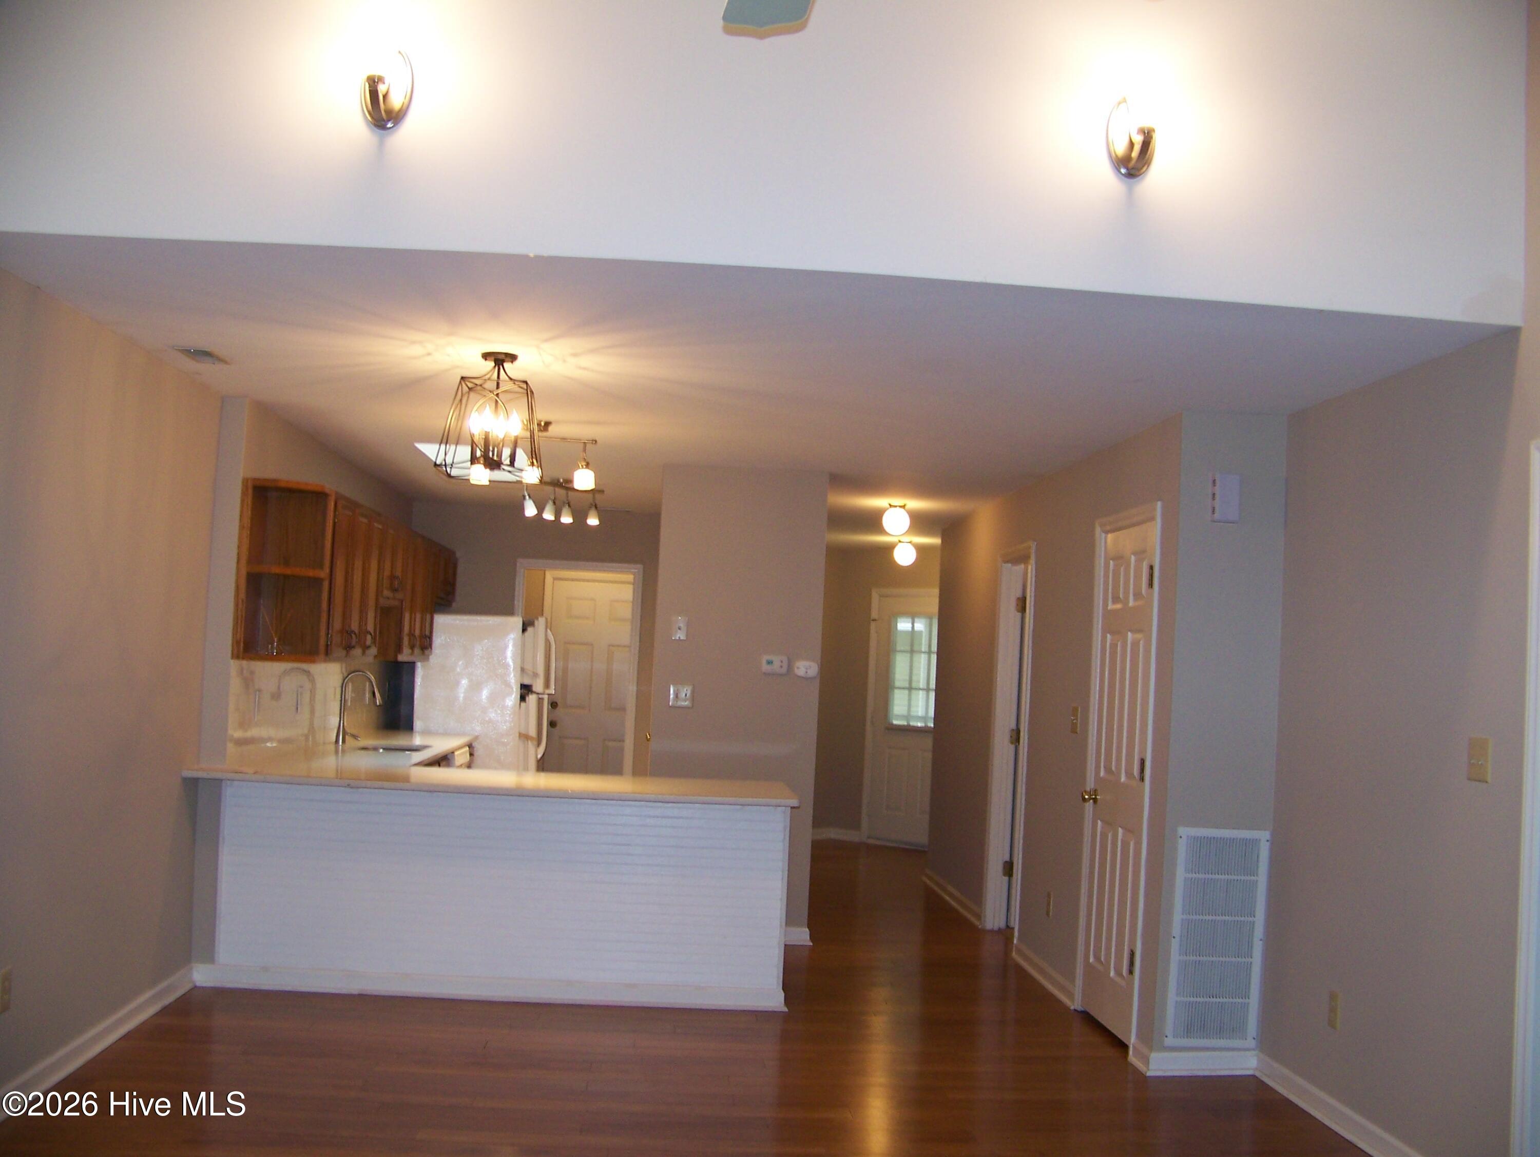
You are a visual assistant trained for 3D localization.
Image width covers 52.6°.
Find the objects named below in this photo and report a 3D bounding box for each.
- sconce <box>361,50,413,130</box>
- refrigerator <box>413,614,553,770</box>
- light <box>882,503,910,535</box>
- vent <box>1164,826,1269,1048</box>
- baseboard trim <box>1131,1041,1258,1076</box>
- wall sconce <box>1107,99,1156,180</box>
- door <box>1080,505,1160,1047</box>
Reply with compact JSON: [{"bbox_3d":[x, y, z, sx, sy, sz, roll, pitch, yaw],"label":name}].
[{"bbox_3d":[-0.950,-1.213,3.830,0.125,0.205,0.120,3,-3,-4],"label":"sconce"},{"bbox_3d":[-1.883,1.083,10.215,0.770,1.670,0.750,3,-3,-4],"label":"refrigerator"},{"bbox_3d":[0.754,-0.345,9.300,0.165,0.190,0.165,3,-3,-4],"label":"light"},{"bbox_3d":[1.625,1.308,5.641,0.352,0.805,0.025,3,-3,-4],"label":"vent"},{"bbox_3d":[1.548,1.760,5.724,0.440,0.088,0.230,3,-3,-4],"label":"baseboard trim"},{"bbox_3d":[0.931,-1.131,3.954,0.125,0.205,0.120,3,-3,-4],"label":"wall sconce"},{"bbox_3d":[1.393,0.791,6.212,0.050,2.040,0.680,3,-3,-4],"label":"door"}]

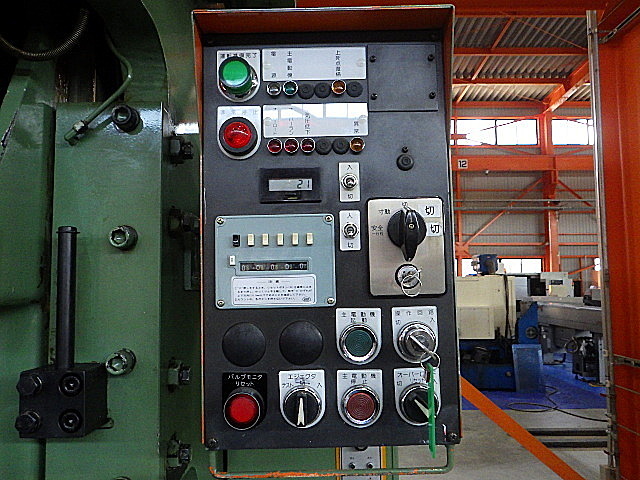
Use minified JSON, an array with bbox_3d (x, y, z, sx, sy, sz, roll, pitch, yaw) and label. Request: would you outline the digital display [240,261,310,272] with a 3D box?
[{"bbox_3d":[-0.044,0.025,0.494,0.065,0.011,0.005,-1,-5,0],"label":"digital display"}]

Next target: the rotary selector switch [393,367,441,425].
[{"bbox_3d":[0.091,0.147,0.473,0.043,0.055,0.028,-1,-5,0],"label":"rotary selector switch"}]

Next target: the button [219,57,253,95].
[{"bbox_3d":[-0.081,-0.160,0.501,0.035,0.036,0.024,-1,-5,0],"label":"button"}]

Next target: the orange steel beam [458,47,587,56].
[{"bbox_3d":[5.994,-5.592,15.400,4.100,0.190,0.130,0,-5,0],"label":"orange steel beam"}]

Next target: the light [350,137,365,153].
[{"bbox_3d":[0.037,-0.095,0.515,0.015,0.015,0.014,-1,-5,0],"label":"light"}]

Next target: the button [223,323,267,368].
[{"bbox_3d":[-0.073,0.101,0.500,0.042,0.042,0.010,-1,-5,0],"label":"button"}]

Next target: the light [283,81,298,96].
[{"bbox_3d":[-0.030,-0.152,0.520,0.015,0.015,0.014,-1,-5,0],"label":"light"}]

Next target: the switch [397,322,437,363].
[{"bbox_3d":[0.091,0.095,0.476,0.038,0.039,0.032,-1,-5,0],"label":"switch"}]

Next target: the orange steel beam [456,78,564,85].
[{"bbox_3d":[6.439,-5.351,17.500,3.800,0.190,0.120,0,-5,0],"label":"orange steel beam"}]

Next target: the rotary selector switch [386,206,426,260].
[{"bbox_3d":[0.085,-0.004,0.500,0.037,0.049,0.028,-1,-5,0],"label":"rotary selector switch"}]

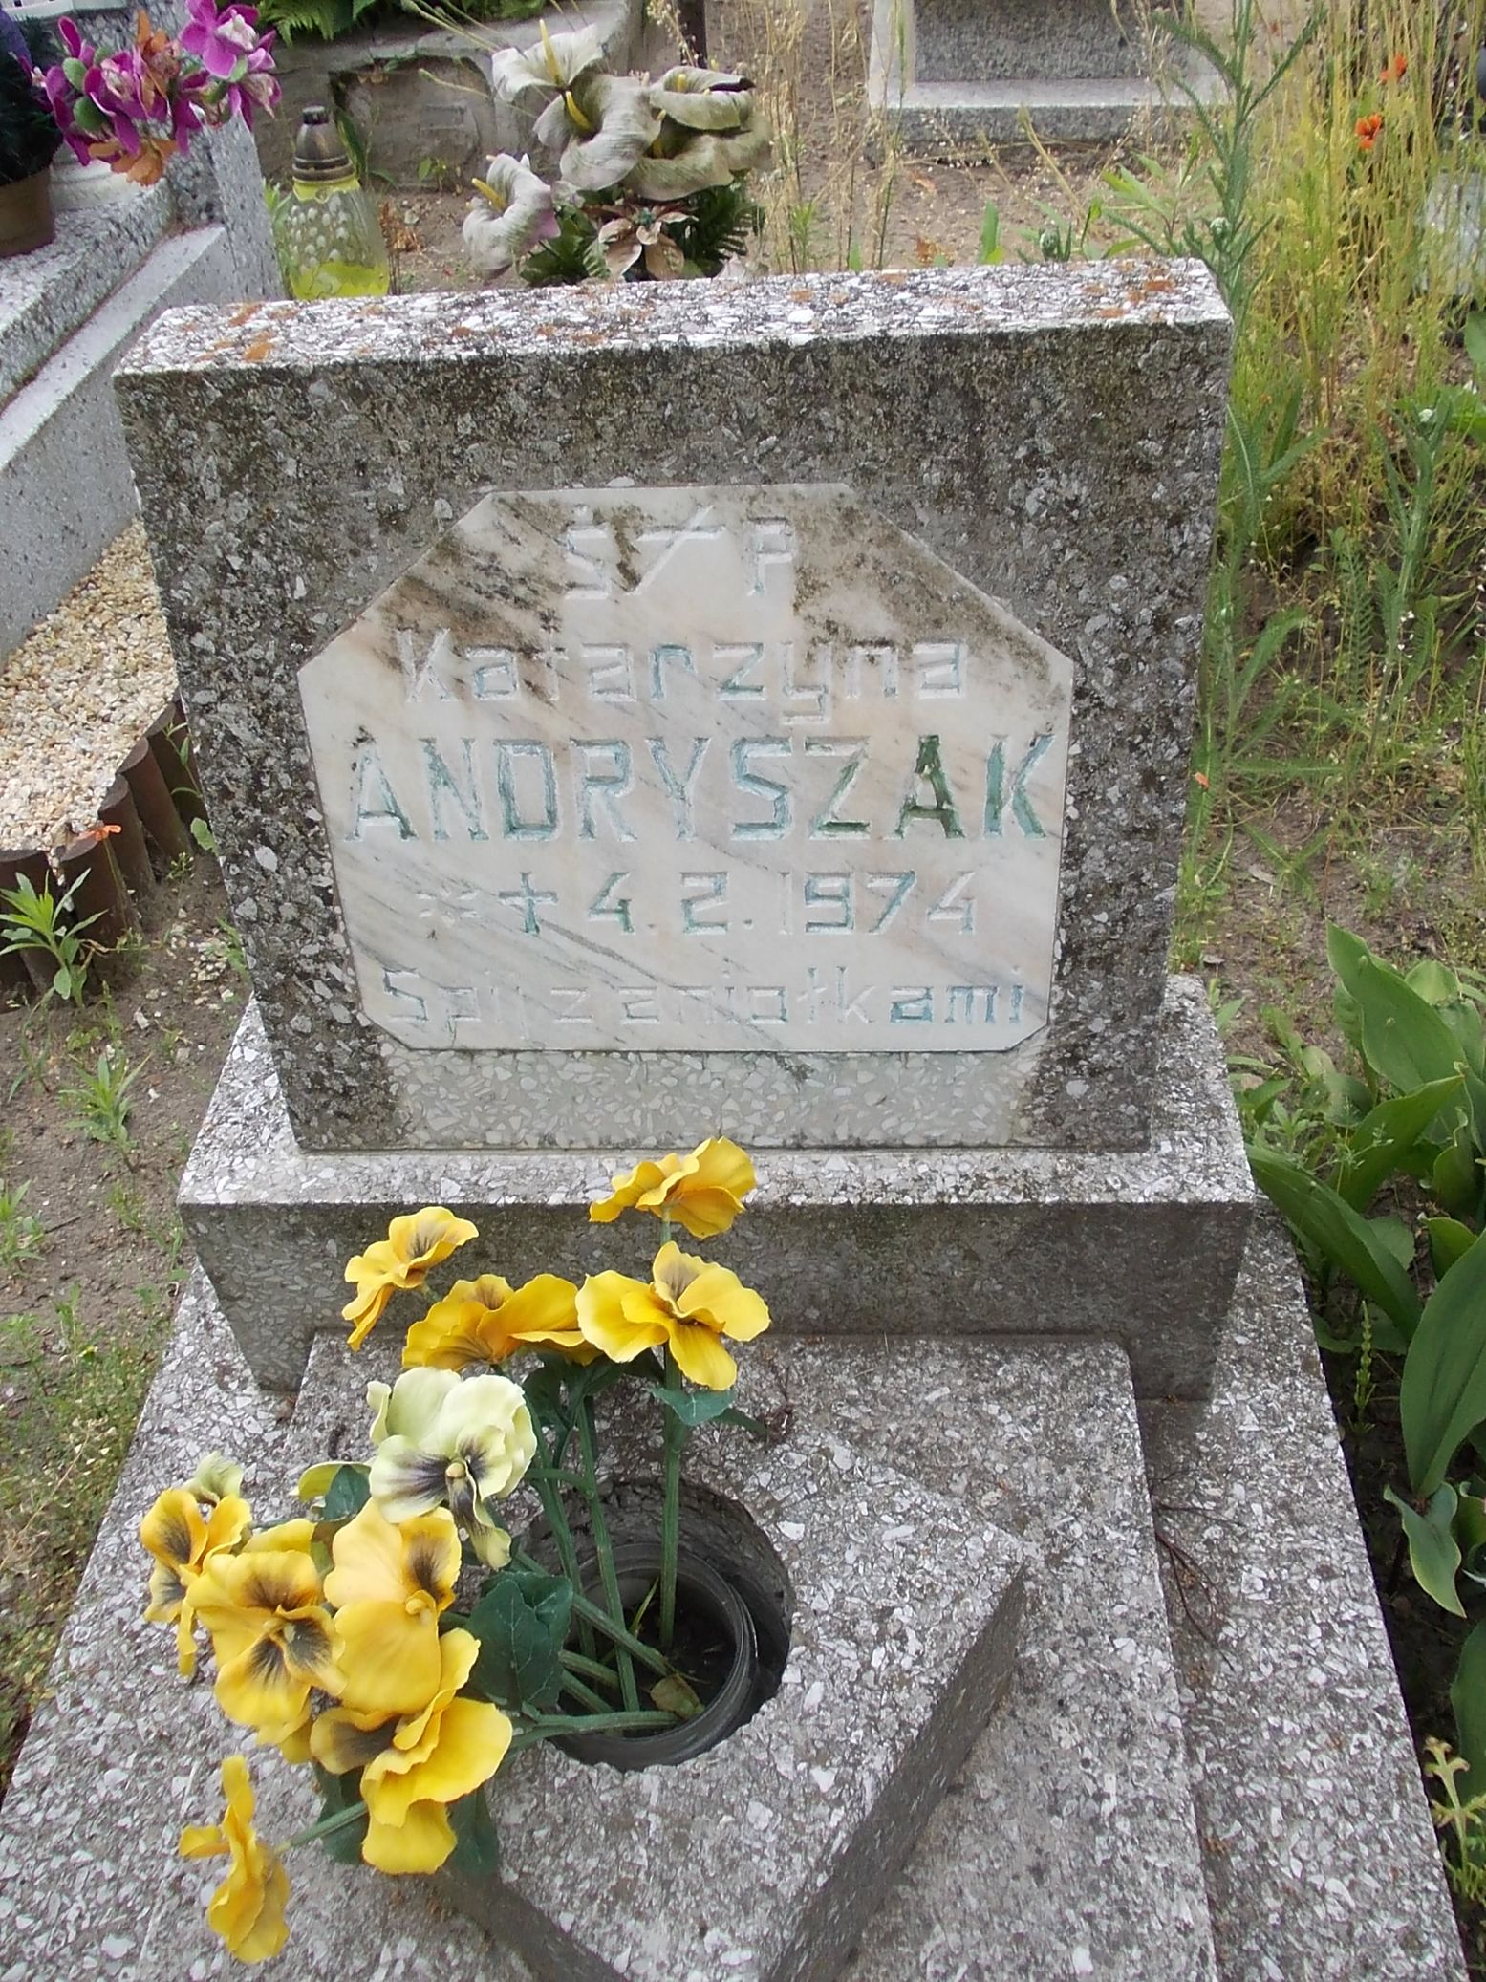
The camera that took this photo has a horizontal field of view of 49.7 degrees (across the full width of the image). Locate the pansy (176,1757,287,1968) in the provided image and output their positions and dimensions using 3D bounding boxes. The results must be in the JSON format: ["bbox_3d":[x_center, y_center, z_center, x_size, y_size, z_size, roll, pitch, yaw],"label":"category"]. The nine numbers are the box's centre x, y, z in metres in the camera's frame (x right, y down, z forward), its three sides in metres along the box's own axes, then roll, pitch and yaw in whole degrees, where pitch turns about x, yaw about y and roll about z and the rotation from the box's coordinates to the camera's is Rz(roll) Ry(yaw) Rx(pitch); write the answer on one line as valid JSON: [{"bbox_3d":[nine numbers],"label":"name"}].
[{"bbox_3d":[-0.211,0.360,0.665,0.045,0.083,0.078,-22,46,-18],"label":"pansy"}]

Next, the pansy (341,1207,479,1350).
[{"bbox_3d":[-0.163,0.141,0.785,0.065,0.035,0.075,5,48,47],"label":"pansy"}]

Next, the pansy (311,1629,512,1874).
[{"bbox_3d":[-0.134,0.306,0.645,0.076,0.050,0.087,38,94,36],"label":"pansy"}]

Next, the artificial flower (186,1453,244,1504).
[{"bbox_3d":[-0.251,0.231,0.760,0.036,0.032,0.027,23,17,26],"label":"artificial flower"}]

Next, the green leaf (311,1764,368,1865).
[{"bbox_3d":[-0.191,0.397,0.775,0.038,0.020,0.050,-2,60,-8],"label":"green leaf"}]

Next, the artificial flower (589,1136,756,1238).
[{"bbox_3d":[-0.029,0.081,0.660,0.070,0.062,0.042,-20,73,-16],"label":"artificial flower"}]

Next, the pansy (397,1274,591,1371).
[{"bbox_3d":[-0.119,0.157,0.765,0.082,0.038,0.065,-6,28,3],"label":"pansy"}]

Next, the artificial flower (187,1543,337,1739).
[{"bbox_3d":[-0.225,0.307,0.755,0.068,0.035,0.085,4,67,-3],"label":"artificial flower"}]

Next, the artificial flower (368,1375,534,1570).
[{"bbox_3d":[-0.139,0.227,0.765,0.075,0.040,0.085,-8,71,-12],"label":"artificial flower"}]

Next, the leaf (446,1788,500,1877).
[{"bbox_3d":[-0.134,0.409,0.780,0.034,0.020,0.048,3,59,-5],"label":"leaf"}]

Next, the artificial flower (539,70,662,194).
[{"bbox_3d":[-0.158,-0.953,1.780,0.115,0.100,0.105,-20,52,19],"label":"artificial flower"}]

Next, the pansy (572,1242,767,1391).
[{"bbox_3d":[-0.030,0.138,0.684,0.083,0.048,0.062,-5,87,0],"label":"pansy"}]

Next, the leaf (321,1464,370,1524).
[{"bbox_3d":[-0.200,0.254,0.810,0.032,0.018,0.034,-5,60,-3],"label":"leaf"}]

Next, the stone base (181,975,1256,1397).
[{"bbox_3d":[-0.012,0.118,0.964,0.570,0.177,0.173,-1,43,4],"label":"stone base"}]

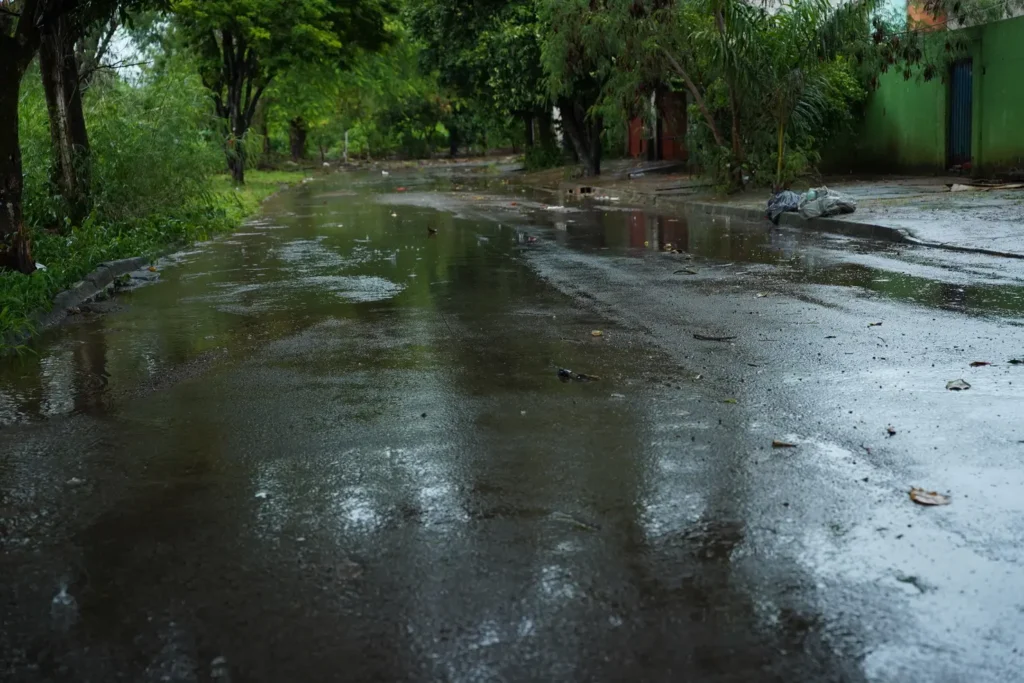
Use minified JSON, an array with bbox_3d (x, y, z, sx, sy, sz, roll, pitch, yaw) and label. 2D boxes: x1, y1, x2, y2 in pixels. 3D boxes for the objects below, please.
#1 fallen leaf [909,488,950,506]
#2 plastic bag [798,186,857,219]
[{"bbox_3d":[1.548,0.575,4.850,0.150,0.030,0.090,2,10,20],"label":"fallen leaf"},{"bbox_3d":[3.930,-1.732,16.300,0.660,0.360,0.500,1,10,15],"label":"plastic bag"}]

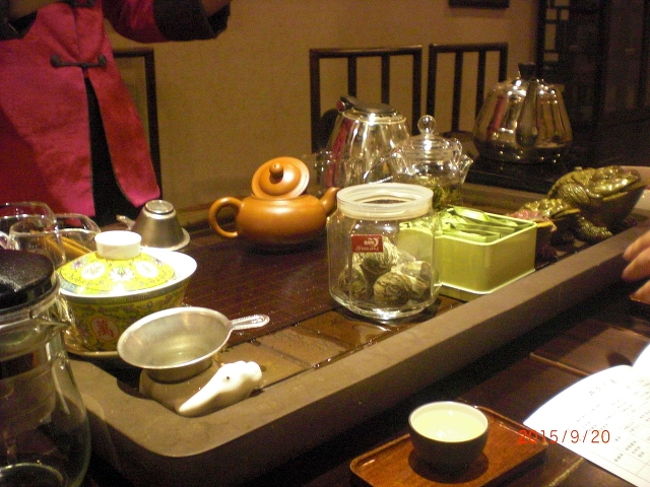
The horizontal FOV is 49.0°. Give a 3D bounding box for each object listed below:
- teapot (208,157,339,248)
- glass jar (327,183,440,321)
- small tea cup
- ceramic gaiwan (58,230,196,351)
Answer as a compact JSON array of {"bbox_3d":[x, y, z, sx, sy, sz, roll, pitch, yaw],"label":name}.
[{"bbox_3d":[-0.057,-0.050,0.822,0.154,0.095,0.105,-4,19,-9],"label":"teapot"},{"bbox_3d":[0.053,0.005,0.638,0.099,0.101,0.099,-1,18,0],"label":"glass jar"},{"bbox_3d":[0.085,0.135,0.492,0.052,0.030,0.052,-1,18,0],"label":"small tea cup"},{"bbox_3d":[-0.156,0.034,0.566,0.110,0.085,0.110,-1,18,0],"label":"ceramic gaiwan"}]

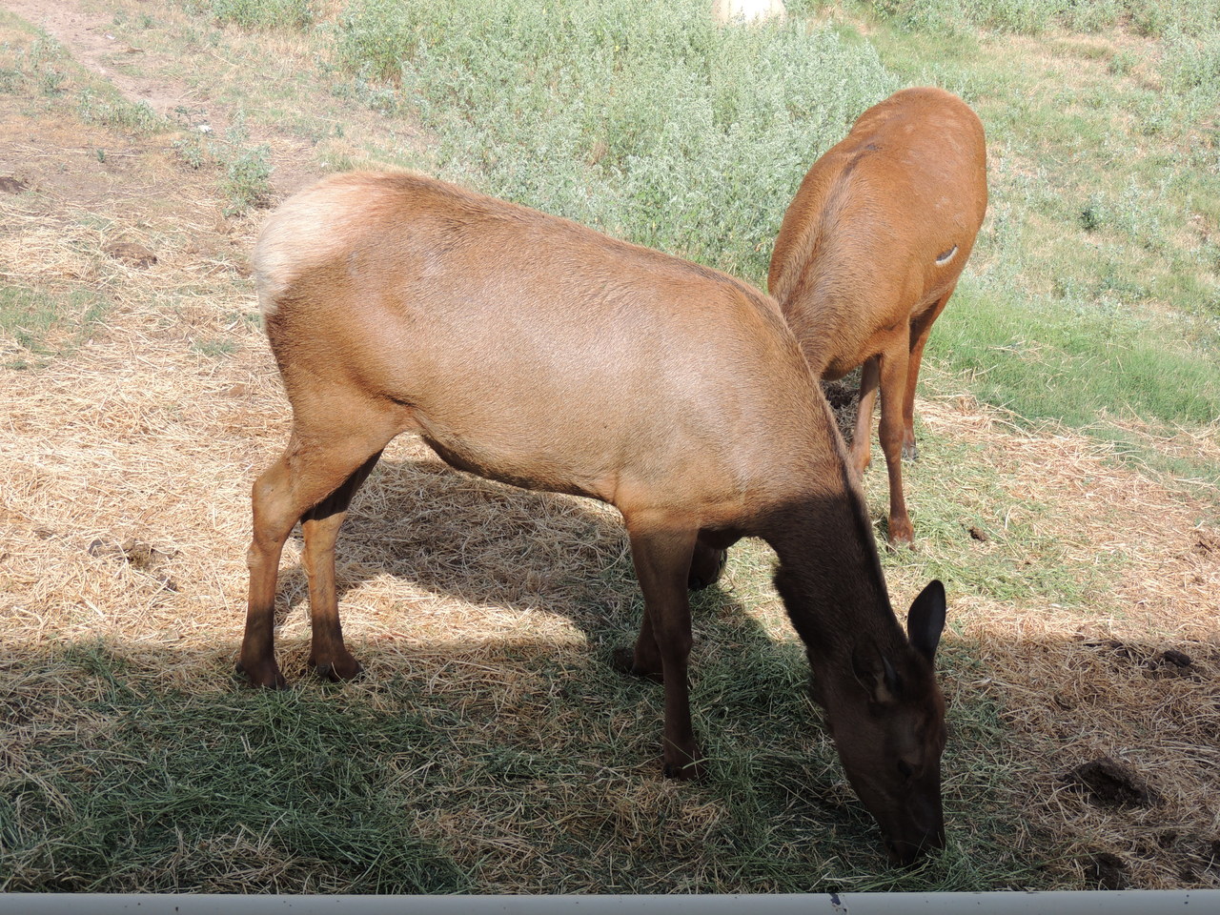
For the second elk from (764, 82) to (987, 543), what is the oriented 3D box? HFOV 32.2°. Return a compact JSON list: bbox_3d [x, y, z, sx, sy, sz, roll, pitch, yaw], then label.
[{"bbox_3d":[0.800,-0.487,7.065,0.680,1.340,1.900,9,20,26],"label":"second elk"}]

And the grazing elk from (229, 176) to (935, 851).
[{"bbox_3d":[-0.040,0.053,5.306,2.000,1.400,0.720,7,19,22],"label":"grazing elk"}]

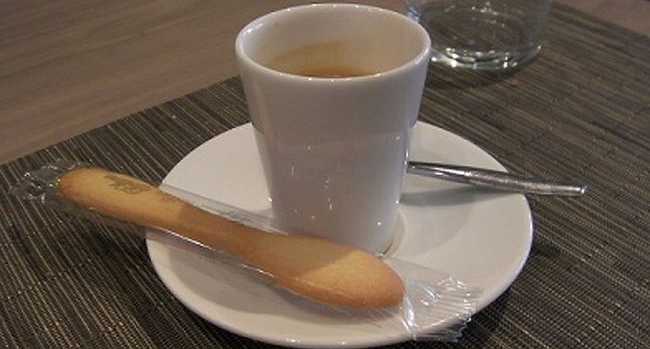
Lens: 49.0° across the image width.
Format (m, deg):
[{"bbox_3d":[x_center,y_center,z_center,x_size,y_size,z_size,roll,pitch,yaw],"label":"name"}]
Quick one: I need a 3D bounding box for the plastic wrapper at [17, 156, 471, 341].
[{"bbox_3d":[-0.033,0.022,0.230,0.161,0.012,0.026,13,37,18],"label":"plastic wrapper"}]

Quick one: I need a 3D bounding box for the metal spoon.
[{"bbox_3d":[0.036,0.002,0.261,0.113,0.011,0.021,5,34,15],"label":"metal spoon"}]

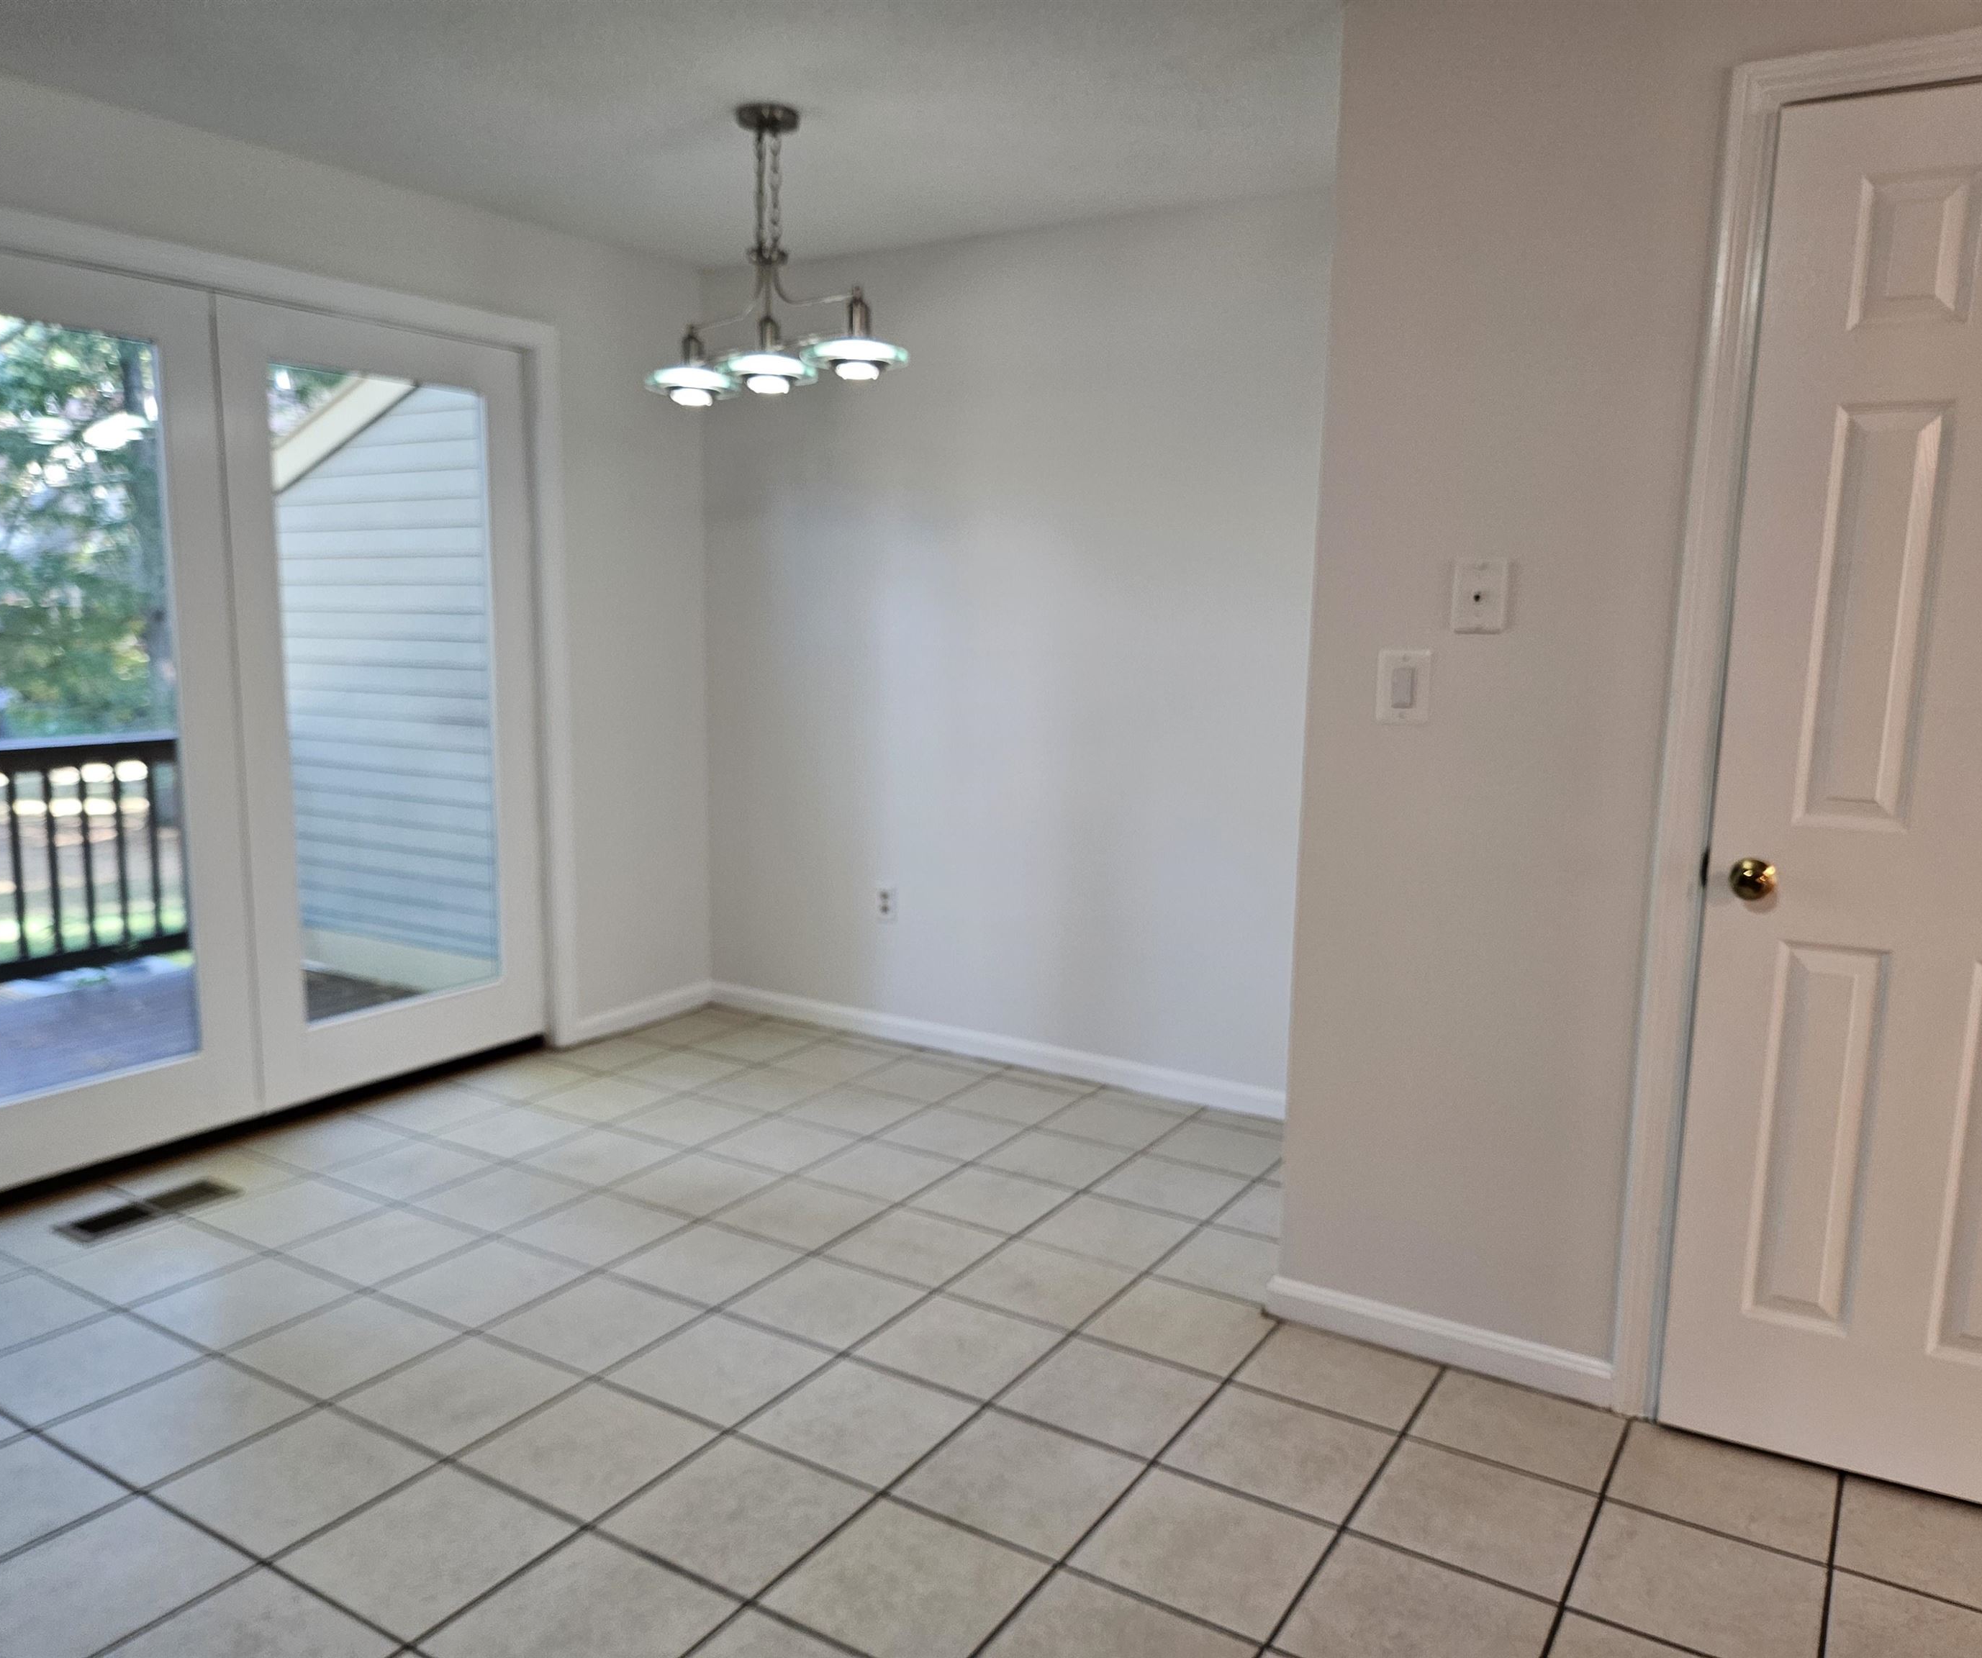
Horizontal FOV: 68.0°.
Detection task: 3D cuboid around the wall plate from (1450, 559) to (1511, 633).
[{"bbox_3d":[0.809,-0.387,2.433,0.080,0.118,0.014,6,9,31],"label":"wall plate"}]

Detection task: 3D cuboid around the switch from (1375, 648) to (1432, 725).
[{"bbox_3d":[0.705,-0.243,2.517,0.083,0.124,0.012,6,9,31],"label":"switch"}]

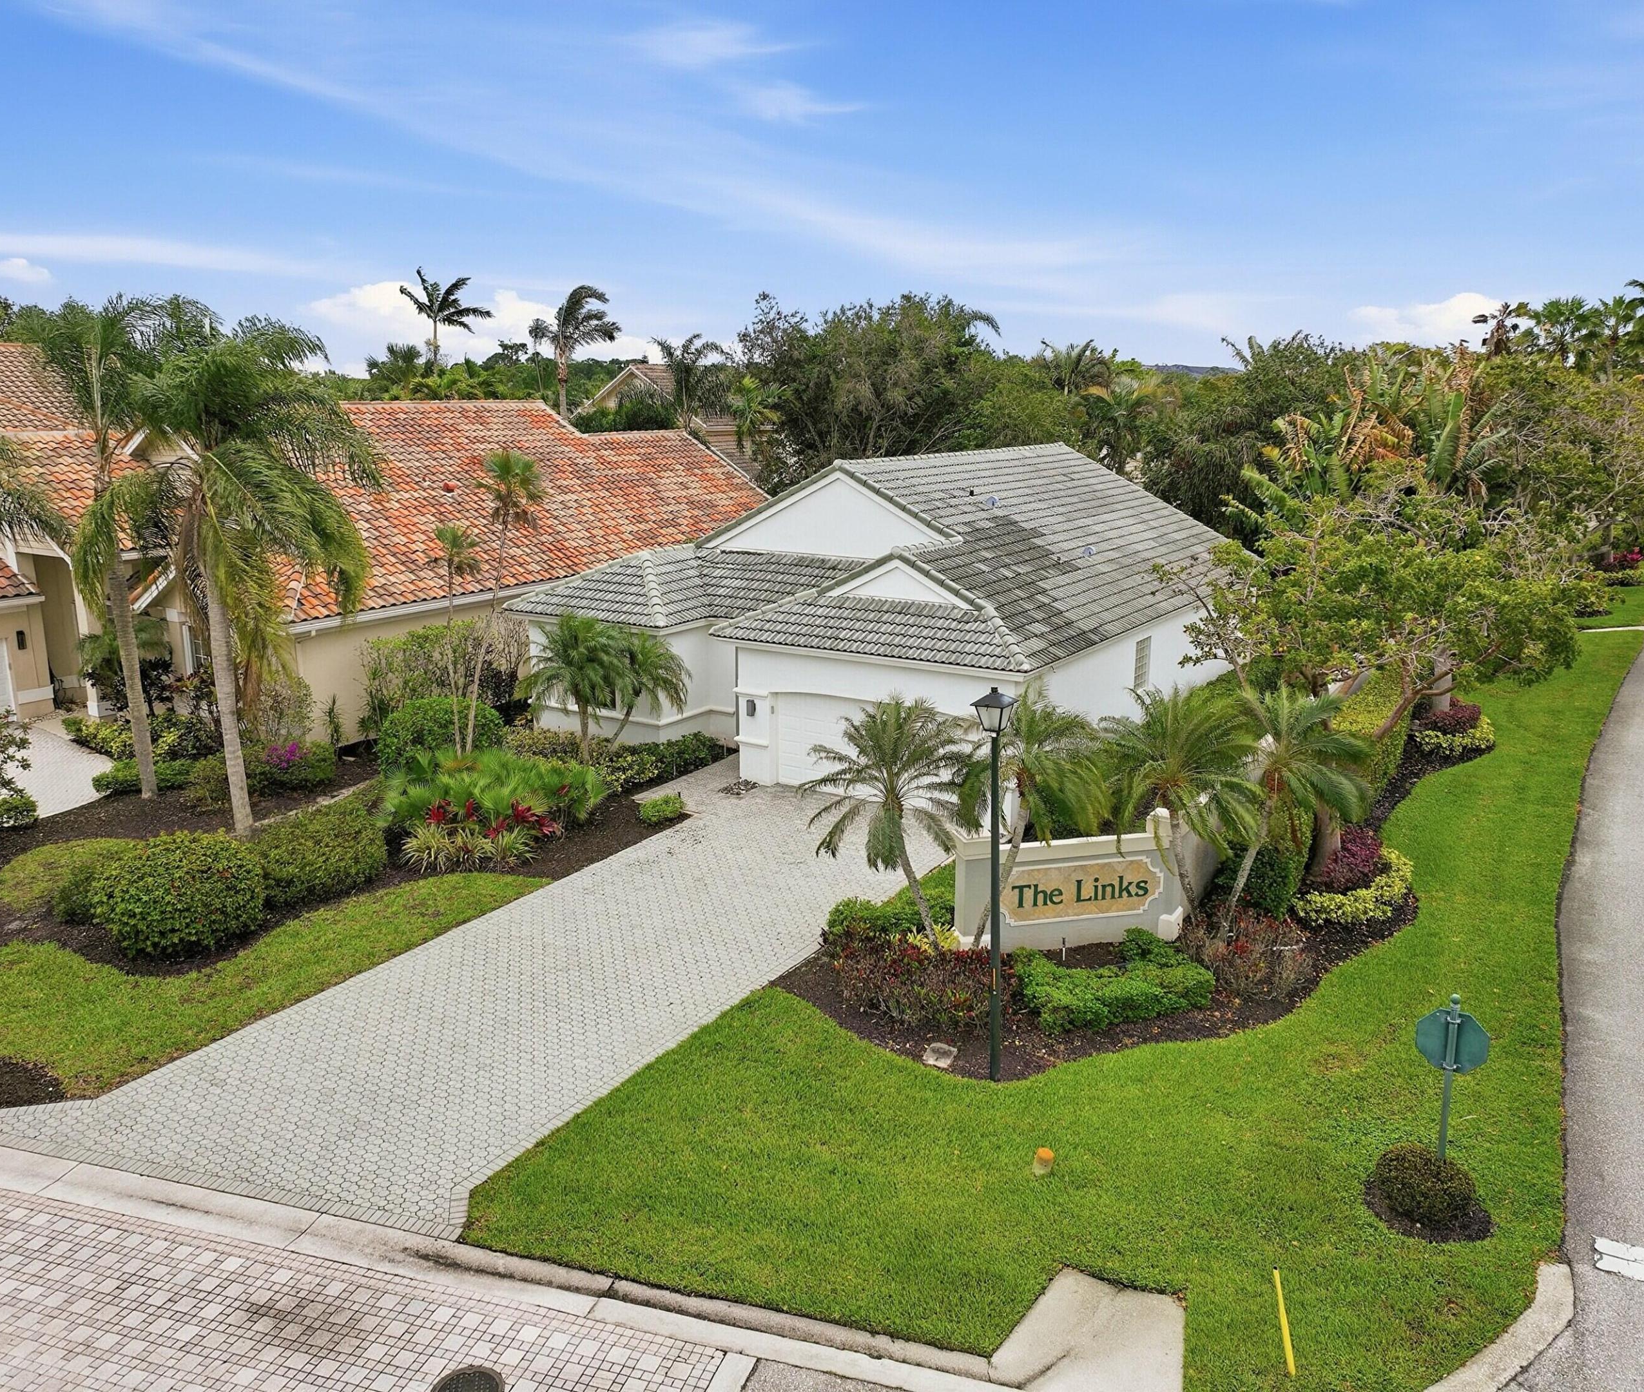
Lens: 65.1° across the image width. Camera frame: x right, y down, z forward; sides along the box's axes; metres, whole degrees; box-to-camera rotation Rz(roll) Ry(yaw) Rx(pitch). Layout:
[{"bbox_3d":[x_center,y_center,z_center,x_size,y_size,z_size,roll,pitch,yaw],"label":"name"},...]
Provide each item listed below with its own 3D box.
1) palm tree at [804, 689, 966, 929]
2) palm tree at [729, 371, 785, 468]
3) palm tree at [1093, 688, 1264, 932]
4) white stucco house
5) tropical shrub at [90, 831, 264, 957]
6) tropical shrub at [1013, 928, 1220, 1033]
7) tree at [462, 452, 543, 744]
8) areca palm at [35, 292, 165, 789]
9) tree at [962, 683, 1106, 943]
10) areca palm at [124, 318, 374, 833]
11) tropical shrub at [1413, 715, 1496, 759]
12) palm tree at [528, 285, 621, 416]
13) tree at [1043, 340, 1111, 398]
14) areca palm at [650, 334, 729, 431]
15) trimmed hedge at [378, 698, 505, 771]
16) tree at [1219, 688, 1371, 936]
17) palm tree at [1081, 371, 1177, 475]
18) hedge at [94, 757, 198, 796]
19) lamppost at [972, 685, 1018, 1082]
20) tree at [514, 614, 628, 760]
[{"bbox_3d":[0.927,1.878,18.509,2.450,3.839,2.450,0,13,3],"label":"palm tree"},{"bbox_3d":[-2.501,-7.897,49.503,2.300,8.718,2.300,-1,13,-3],"label":"palm tree"},{"bbox_3d":[5.243,1.710,19.136,2.450,3.794,2.450,3,14,16],"label":"palm tree"},{"bbox_3d":[2.551,-2.768,32.267,13.465,6.541,15.365,9,16,35],"label":"white stucco house"},{"bbox_3d":[-10.033,2.936,19.793,2.450,1.400,2.200,-8,15,-28],"label":"tropical shrub"},{"bbox_3d":[3.968,3.821,17.681,2.600,0.600,1.650,-4,13,-13],"label":"tropical shrub"},{"bbox_3d":[-7.095,-1.975,28.679,1.811,7.119,1.666,-4,14,-14],"label":"tree"},{"bbox_3d":[-14.181,-2.856,26.138,2.800,10.200,2.900,-1,13,0],"label":"areca palm"},{"bbox_3d":[3.056,1.908,18.766,2.116,4.183,2.116,2,13,9],"label":"tree"},{"bbox_3d":[-10.028,-1.949,23.141,4.300,9.373,4.300,-6,14,-23],"label":"areca palm"},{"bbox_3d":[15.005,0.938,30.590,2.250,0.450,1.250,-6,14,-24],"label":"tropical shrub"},{"bbox_3d":[-9.910,-10.286,53.018,3.600,12.600,3.500,-1,13,0],"label":"palm tree"},{"bbox_3d":[12.108,-11.427,61.207,3.450,10.573,3.450,2,13,11],"label":"tree"},{"bbox_3d":[-6.110,-11.040,59.245,3.607,10.901,3.607,-2,13,-6],"label":"areca palm"},{"bbox_3d":[-8.337,0.955,28.237,2.600,1.700,2.500,-1,13,0],"label":"trimmed hedge"},{"bbox_3d":[7.069,1.735,18.982,2.300,3.950,2.300,-1,13,0],"label":"tree"},{"bbox_3d":[11.447,-7.478,48.018,3.573,8.914,3.573,3,14,13],"label":"palm tree"},{"bbox_3d":[-14.532,1.729,27.905,2.200,0.500,1.100,-3,13,-10],"label":"hedge"},{"bbox_3d":[2.070,2.313,15.370,0.440,4.956,0.440,2,13,8],"label":"lamppost"},{"bbox_3d":[-5.554,-0.138,28.816,2.501,3.466,2.501,-3,13,-11],"label":"tree"}]

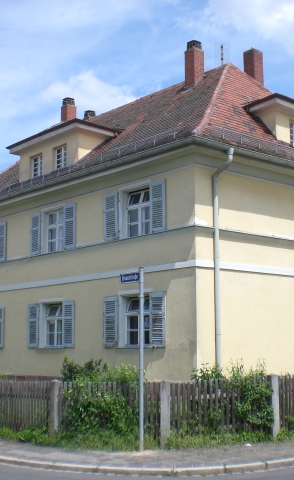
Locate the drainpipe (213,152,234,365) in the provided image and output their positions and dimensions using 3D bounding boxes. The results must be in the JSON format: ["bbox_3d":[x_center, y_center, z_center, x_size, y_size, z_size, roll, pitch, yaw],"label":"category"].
[{"bbox_3d":[1.888,0.833,17.352,0.173,6.197,0.488,7,-11,-41],"label":"drainpipe"}]

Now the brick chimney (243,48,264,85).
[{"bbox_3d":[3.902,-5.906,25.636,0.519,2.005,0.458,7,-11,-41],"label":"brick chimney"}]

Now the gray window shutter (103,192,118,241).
[{"bbox_3d":[-1.051,-0.660,19.839,0.061,1.384,0.580,7,-11,-41],"label":"gray window shutter"}]

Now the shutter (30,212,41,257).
[{"bbox_3d":[-3.638,-0.191,22.737,0.061,1.374,0.611,7,-11,-41],"label":"shutter"}]

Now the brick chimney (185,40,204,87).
[{"bbox_3d":[1.679,-6.096,24.526,0.519,1.830,0.427,7,-11,-41],"label":"brick chimney"}]

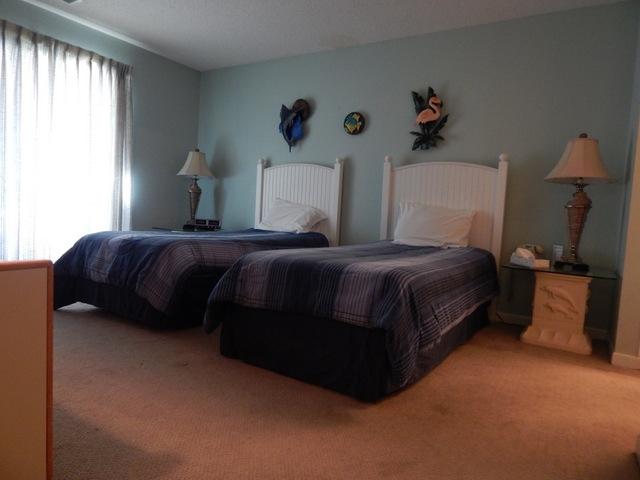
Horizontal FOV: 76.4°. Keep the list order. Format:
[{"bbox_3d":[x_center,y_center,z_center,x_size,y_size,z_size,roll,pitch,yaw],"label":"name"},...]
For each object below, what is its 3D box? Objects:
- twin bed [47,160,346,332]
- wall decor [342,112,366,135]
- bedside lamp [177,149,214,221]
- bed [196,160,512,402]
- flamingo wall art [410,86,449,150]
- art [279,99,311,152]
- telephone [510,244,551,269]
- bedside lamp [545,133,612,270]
[{"bbox_3d":[-0.830,-0.159,3.607,1.190,1.370,1.990,6,5,34],"label":"twin bed"},{"bbox_3d":[0.341,-1.141,3.989,0.222,0.222,0.035,6,5,31],"label":"wall decor"},{"bbox_3d":[-1.412,-0.587,4.639,0.400,0.935,0.400,6,5,31],"label":"bedside lamp"},{"bbox_3d":[0.458,-0.022,2.791,1.200,1.370,2.010,6,6,35],"label":"bed"},{"bbox_3d":[0.967,-1.071,3.592,0.335,0.555,0.050,6,5,31],"label":"flamingo wall art"},{"bbox_3d":[-0.268,-1.215,4.330,0.360,0.555,0.080,6,5,31],"label":"art"},{"bbox_3d":[1.518,0.117,2.939,0.200,0.140,0.230,-1,6,-43],"label":"telephone"},{"bbox_3d":[1.795,-0.268,2.842,0.400,0.940,0.400,6,5,31],"label":"bedside lamp"}]

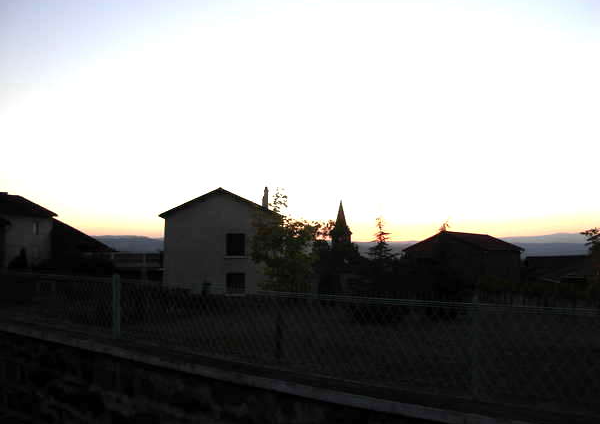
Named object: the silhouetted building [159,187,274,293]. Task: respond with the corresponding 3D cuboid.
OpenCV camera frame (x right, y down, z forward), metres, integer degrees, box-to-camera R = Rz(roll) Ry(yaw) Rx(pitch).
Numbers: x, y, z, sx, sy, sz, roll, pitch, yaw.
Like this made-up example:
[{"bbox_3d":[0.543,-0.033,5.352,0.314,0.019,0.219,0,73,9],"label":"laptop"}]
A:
[{"bbox_3d":[-5.200,2.390,48.441,8.200,7.700,9.500,0,-3,2],"label":"silhouetted building"}]

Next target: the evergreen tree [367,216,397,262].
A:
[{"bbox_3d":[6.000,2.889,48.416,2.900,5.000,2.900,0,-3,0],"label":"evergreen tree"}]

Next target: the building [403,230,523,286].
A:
[{"bbox_3d":[16.500,4.601,64.852,7.900,5.100,12.300,-2,-3,34],"label":"building"}]

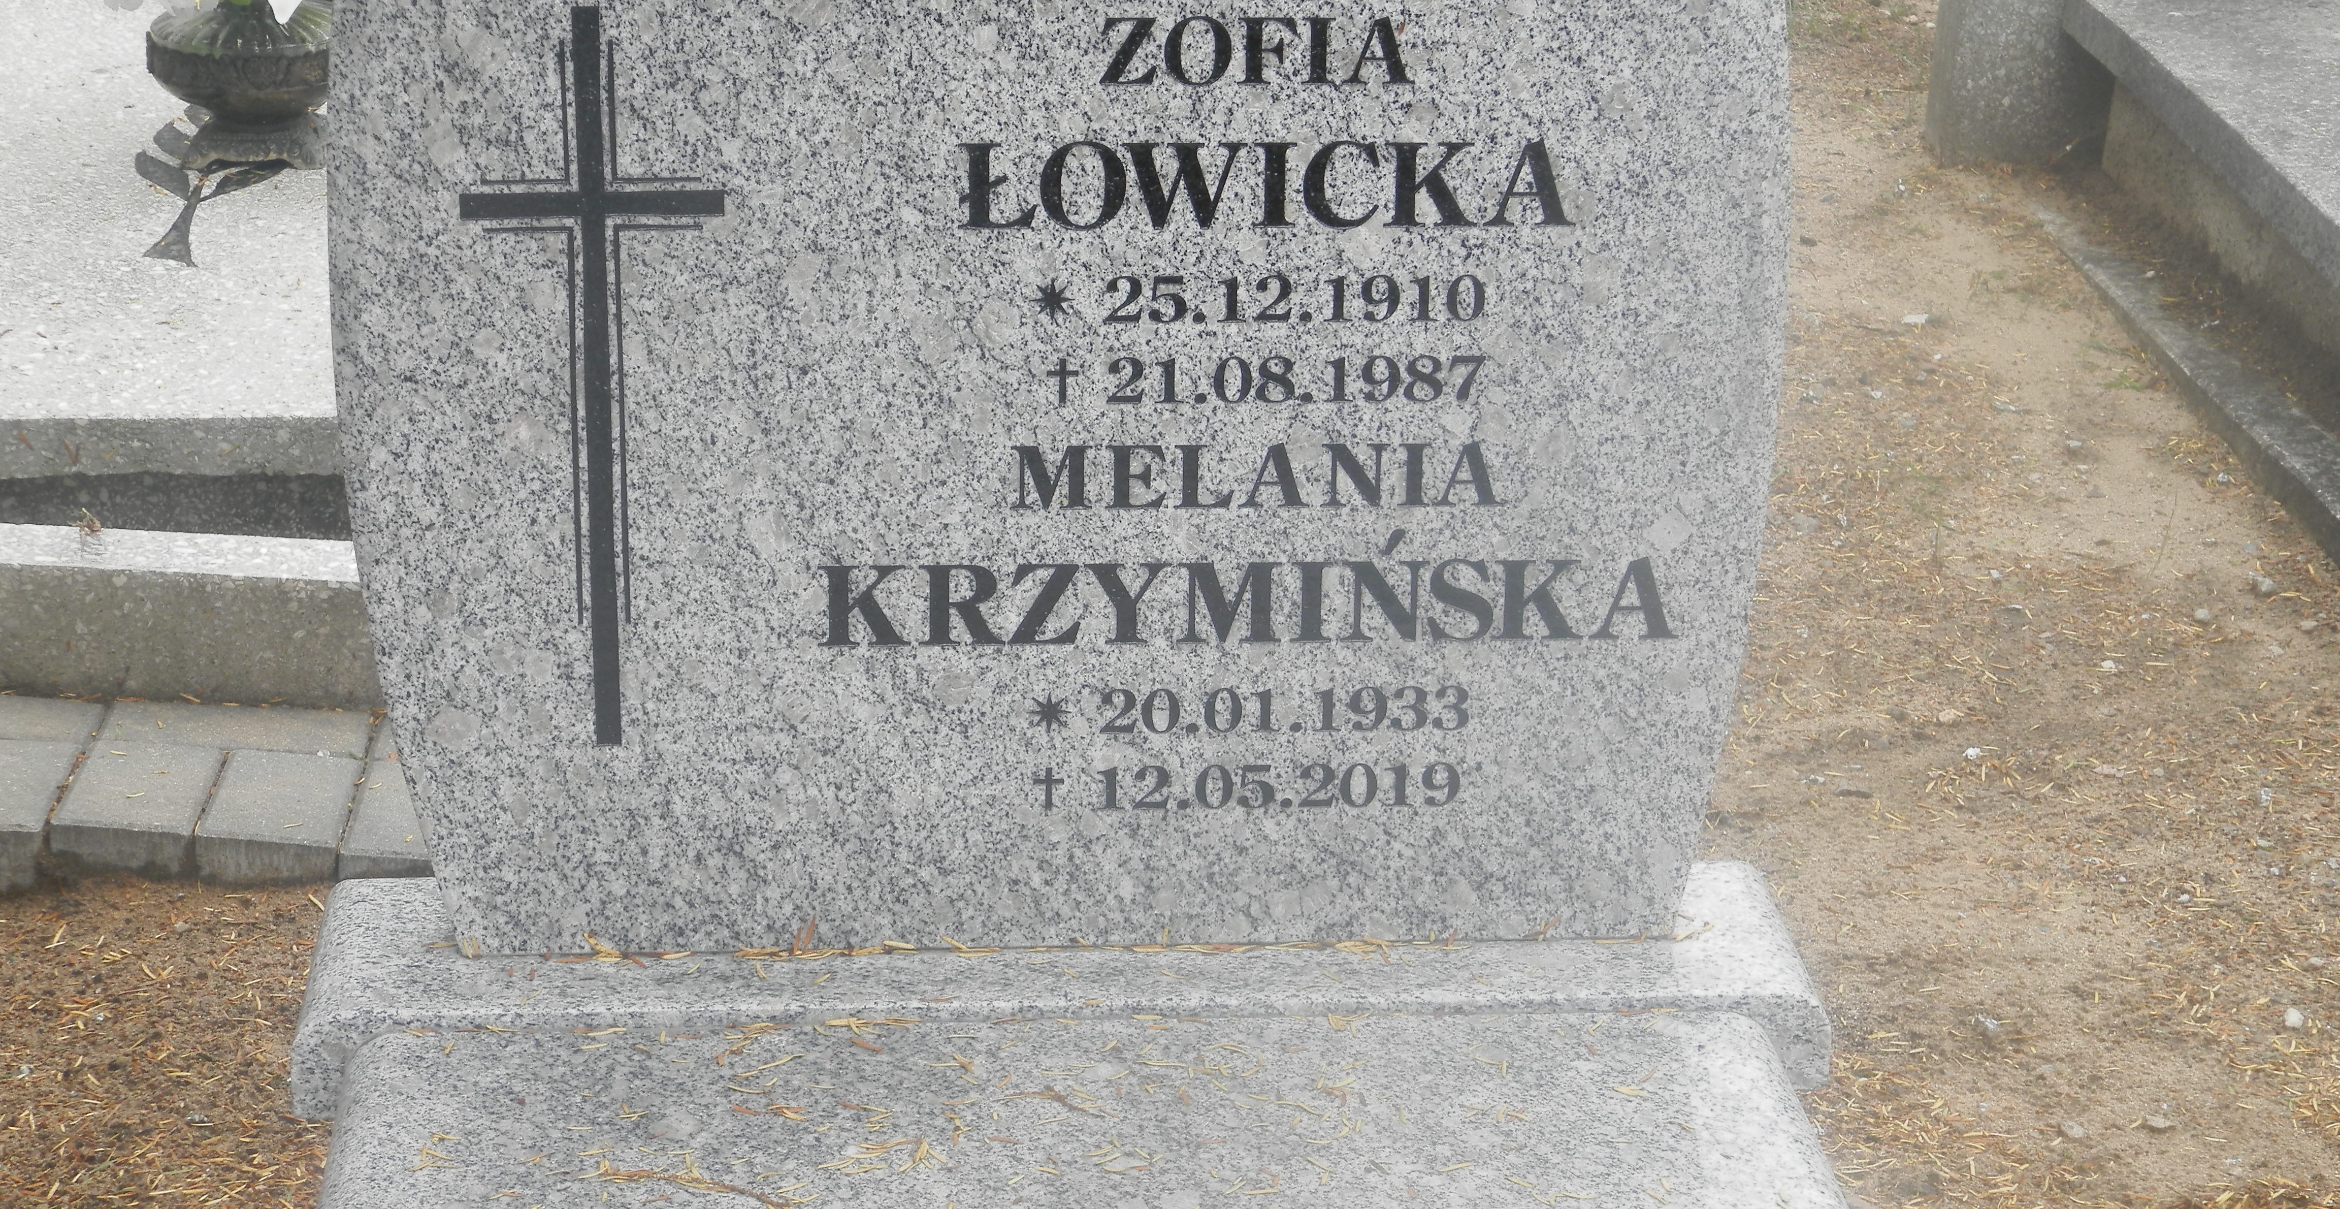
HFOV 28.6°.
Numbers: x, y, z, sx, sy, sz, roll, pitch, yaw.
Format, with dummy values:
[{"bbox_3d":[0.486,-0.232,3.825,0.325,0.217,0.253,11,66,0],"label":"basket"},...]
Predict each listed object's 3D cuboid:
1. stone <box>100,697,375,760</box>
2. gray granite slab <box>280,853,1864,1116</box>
[{"bbox_3d":[-0.704,0.122,3.469,0.200,0.060,0.100,2,18,-5],"label":"stone"},{"bbox_3d":[-0.072,0.249,3.037,0.980,0.071,0.245,-1,18,-4],"label":"gray granite slab"}]

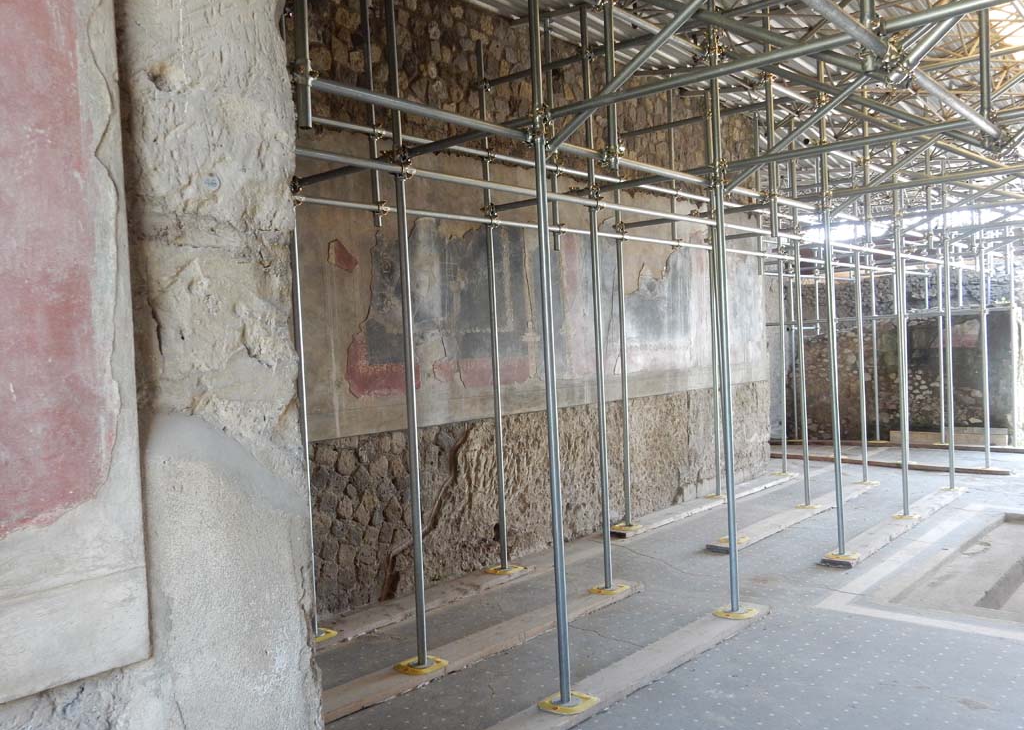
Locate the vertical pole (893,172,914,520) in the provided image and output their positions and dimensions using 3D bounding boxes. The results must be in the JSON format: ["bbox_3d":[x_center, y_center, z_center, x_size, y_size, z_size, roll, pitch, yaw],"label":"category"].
[{"bbox_3d":[3.612,-0.153,8.235,0.055,3.143,0.055,-1,2,41],"label":"vertical pole"}]

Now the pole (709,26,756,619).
[{"bbox_3d":[1.263,-0.260,5.292,0.050,3.495,0.050,-2,1,40],"label":"pole"}]

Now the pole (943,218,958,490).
[{"bbox_3d":[4.657,-0.109,9.461,0.055,2.897,0.055,-1,2,41],"label":"pole"}]

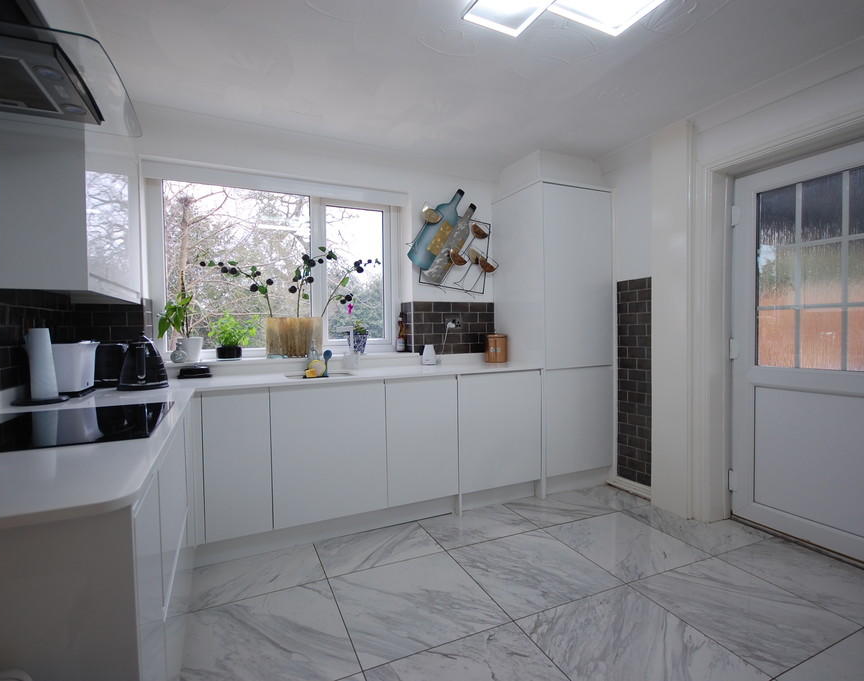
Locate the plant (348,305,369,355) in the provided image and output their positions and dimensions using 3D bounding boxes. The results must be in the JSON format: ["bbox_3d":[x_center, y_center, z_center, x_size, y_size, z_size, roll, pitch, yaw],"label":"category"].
[{"bbox_3d":[-0.515,-0.078,3.022,0.145,0.355,0.140,-1,2,-25],"label":"plant"}]

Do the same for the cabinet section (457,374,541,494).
[{"bbox_3d":[0.335,0.567,2.950,0.613,0.722,0.540,-1,1,-24],"label":"cabinet section"}]

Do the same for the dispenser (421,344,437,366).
[{"bbox_3d":[-0.022,0.110,3.049,0.105,0.150,0.090,-1,2,-25],"label":"dispenser"}]

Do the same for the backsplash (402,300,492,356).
[{"bbox_3d":[0.160,-0.094,3.217,0.740,0.390,0.025,-1,2,-25],"label":"backsplash"}]

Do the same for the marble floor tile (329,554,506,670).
[{"bbox_3d":[-0.078,1.104,1.816,0.600,0.010,0.585,-1,2,-24],"label":"marble floor tile"}]

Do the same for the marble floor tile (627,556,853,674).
[{"bbox_3d":[1.247,1.087,1.748,0.588,0.010,0.577,-1,1,-23],"label":"marble floor tile"}]

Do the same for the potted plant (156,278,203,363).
[{"bbox_3d":[-1.472,-0.118,2.491,0.235,0.490,0.220,-1,2,-25],"label":"potted plant"}]

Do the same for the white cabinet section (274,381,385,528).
[{"bbox_3d":[-0.641,0.581,2.516,0.597,0.722,0.540,-1,1,-24],"label":"white cabinet section"}]

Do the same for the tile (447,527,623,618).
[{"bbox_3d":[0.476,1.088,2.047,0.600,0.010,0.593,-1,1,-24],"label":"tile"}]

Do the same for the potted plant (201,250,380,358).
[{"bbox_3d":[-0.873,-0.236,2.787,1.120,0.700,0.240,-1,2,-25],"label":"potted plant"}]

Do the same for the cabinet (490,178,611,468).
[{"bbox_3d":[0.904,-0.043,3.275,0.620,2.065,0.600,-1,1,-26],"label":"cabinet"}]

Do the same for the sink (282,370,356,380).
[{"bbox_3d":[-0.633,0.290,2.443,0.420,0.180,0.390,-1,1,-26],"label":"sink"}]

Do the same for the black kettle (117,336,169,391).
[{"bbox_3d":[-1.364,0.102,2.005,0.200,0.258,0.220,-2,2,-34],"label":"black kettle"}]

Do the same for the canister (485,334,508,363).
[{"bbox_3d":[0.483,0.061,3.205,0.165,0.205,0.165,0,1,0],"label":"canister"}]

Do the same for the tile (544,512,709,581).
[{"bbox_3d":[1.022,1.080,2.278,0.595,0.010,0.590,-1,1,-23],"label":"tile"}]

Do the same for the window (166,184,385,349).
[{"bbox_3d":[-0.969,-0.453,2.893,1.490,1.085,0.080,-1,1,-26],"label":"window"}]

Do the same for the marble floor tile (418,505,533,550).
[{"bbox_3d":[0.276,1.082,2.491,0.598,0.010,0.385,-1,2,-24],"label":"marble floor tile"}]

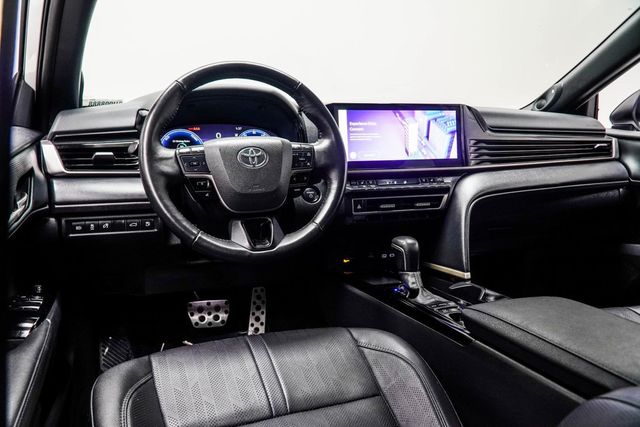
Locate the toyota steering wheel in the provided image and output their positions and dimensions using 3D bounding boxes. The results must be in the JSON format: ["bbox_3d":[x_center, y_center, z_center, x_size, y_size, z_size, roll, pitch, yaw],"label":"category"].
[{"bbox_3d":[-0.135,-0.094,0.917,0.372,0.372,0.100,-4,-12,-19],"label":"toyota steering wheel"}]

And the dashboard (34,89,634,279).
[{"bbox_3d":[0.135,-0.093,1.252,1.450,0.430,0.450,-4,11,-19],"label":"dashboard"}]

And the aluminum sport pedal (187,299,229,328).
[{"bbox_3d":[-0.319,0.289,1.424,0.118,0.078,0.025,-4,-24,-19],"label":"aluminum sport pedal"}]

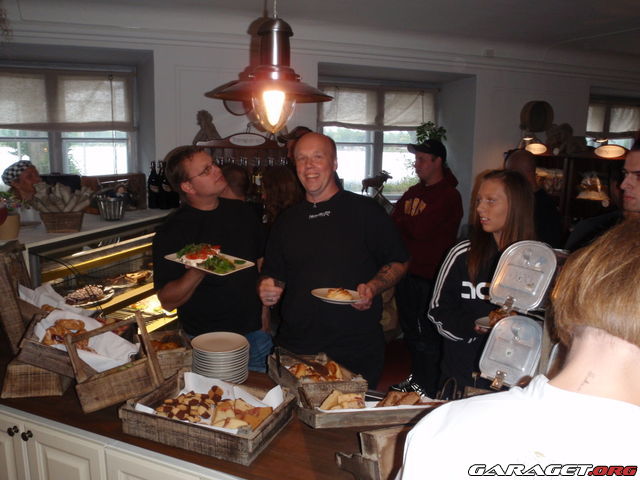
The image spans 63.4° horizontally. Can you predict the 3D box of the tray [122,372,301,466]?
[{"bbox_3d":[-0.321,0.512,1.538,0.413,0.072,0.286,5,10,21],"label":"tray"}]

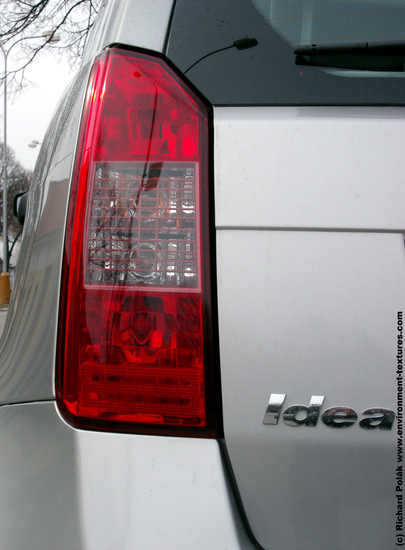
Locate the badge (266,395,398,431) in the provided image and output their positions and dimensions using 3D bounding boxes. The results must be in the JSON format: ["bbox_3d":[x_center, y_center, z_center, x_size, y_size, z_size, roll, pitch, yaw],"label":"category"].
[{"bbox_3d":[0.141,0.153,1.308,0.148,0.036,0.006,1,-3,12],"label":"badge"}]

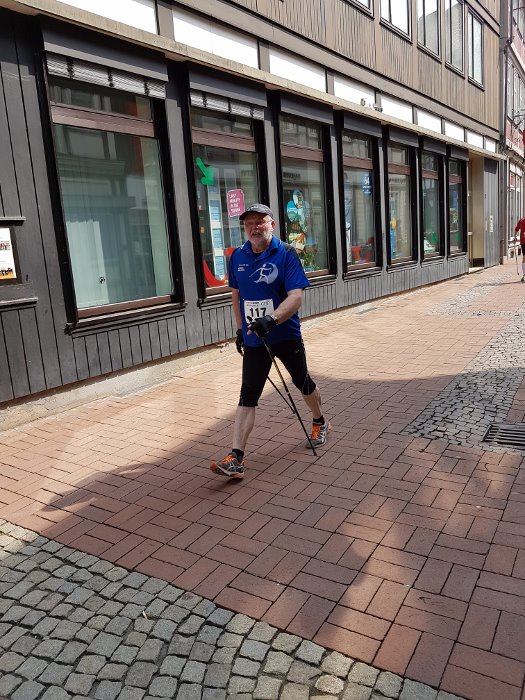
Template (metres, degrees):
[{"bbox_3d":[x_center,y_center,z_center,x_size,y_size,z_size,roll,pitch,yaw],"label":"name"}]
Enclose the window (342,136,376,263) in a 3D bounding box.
[{"bbox_3d":[1.849,-2.809,9.989,0.120,2.400,1.303,5,14,37],"label":"window"}]

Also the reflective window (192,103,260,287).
[{"bbox_3d":[-0.440,-1.999,7.102,0.120,2.240,1.280,5,14,37],"label":"reflective window"}]

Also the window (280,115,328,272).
[{"bbox_3d":[0.680,-2.442,8.510,0.120,2.423,1.326,5,14,37],"label":"window"}]

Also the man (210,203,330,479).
[{"bbox_3d":[0.041,-0.082,3.496,0.650,1.760,1.020,5,14,37],"label":"man"}]

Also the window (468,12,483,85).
[{"bbox_3d":[5.999,-8.417,14.775,0.120,1.623,1.337,5,14,37],"label":"window"}]

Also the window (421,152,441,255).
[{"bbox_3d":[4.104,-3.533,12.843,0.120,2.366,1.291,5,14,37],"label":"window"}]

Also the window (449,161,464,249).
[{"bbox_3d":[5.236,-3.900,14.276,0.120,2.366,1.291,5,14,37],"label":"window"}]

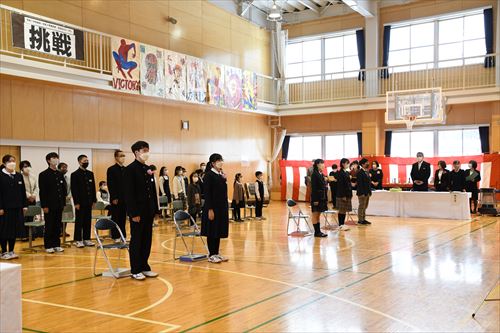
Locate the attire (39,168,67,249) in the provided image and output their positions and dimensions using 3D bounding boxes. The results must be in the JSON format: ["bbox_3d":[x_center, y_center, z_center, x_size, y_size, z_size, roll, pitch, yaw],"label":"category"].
[{"bbox_3d":[-3.424,0.727,9.427,0.280,1.390,0.470,-1,-1,34],"label":"attire"}]

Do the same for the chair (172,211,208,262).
[{"bbox_3d":[-0.890,1.053,8.439,0.470,0.760,0.470,-1,-1,33],"label":"chair"}]

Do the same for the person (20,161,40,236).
[{"bbox_3d":[-4.571,0.689,11.192,0.290,1.610,0.450,-1,-1,34],"label":"person"}]

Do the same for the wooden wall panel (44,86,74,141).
[{"bbox_3d":[-5.240,-1.411,14.924,0.040,1.460,0.930,-1,-1,34],"label":"wooden wall panel"}]

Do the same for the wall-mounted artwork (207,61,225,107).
[{"bbox_3d":[-1.226,-3.029,20.092,0.040,1.575,1.050,-1,-1,34],"label":"wall-mounted artwork"}]

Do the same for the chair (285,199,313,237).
[{"bbox_3d":[1.105,1.072,11.552,0.470,0.770,0.460,-1,-1,34],"label":"chair"}]

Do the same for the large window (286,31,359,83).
[{"bbox_3d":[3.042,-4.543,22.821,3.550,1.820,0.120,-1,-1,34],"label":"large window"}]

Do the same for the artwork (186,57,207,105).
[{"bbox_3d":[-1.839,-3.033,19.179,0.040,1.575,1.070,-1,-1,34],"label":"artwork"}]

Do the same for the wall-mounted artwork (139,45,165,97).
[{"bbox_3d":[-2.937,-2.841,16.257,0.020,1.492,1.066,-1,-1,33],"label":"wall-mounted artwork"}]

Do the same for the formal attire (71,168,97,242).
[{"bbox_3d":[-3.141,0.725,10.255,0.270,1.400,0.460,-1,-1,33],"label":"formal attire"}]

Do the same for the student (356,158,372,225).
[{"bbox_3d":[2.929,0.621,13.912,0.300,1.660,0.450,-1,-1,33],"label":"student"}]

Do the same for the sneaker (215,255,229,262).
[{"bbox_3d":[-0.427,1.374,8.168,0.250,0.105,0.095,-1,-1,23],"label":"sneaker"}]

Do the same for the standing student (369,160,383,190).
[{"bbox_3d":[4.150,0.658,17.834,0.430,1.650,0.280,-1,-1,33],"label":"standing student"}]

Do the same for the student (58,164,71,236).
[{"bbox_3d":[-4.082,0.722,11.904,0.300,1.570,0.450,-1,-1,30],"label":"student"}]

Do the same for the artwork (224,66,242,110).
[{"bbox_3d":[-0.614,-3.020,21.005,0.040,1.585,1.109,-1,-1,34],"label":"artwork"}]

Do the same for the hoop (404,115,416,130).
[{"bbox_3d":[5.212,-1.397,17.583,0.450,0.460,0.480,-1,-1,34],"label":"hoop"}]

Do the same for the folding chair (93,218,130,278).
[{"bbox_3d":[-1.744,1.049,7.169,0.470,0.760,0.470,-1,-1,33],"label":"folding chair"}]

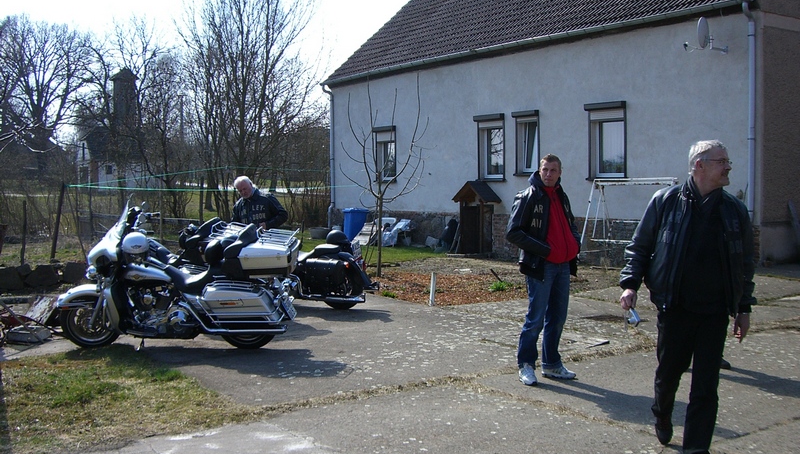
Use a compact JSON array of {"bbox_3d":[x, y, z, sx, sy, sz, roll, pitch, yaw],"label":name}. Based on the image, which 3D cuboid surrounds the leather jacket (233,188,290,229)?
[{"bbox_3d":[-1.668,-0.090,10.506,0.620,0.700,0.400,1,3,18],"label":"leather jacket"}]

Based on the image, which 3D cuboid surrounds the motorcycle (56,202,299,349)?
[{"bbox_3d":[-2.172,0.460,8.678,2.450,1.420,0.920,0,3,7],"label":"motorcycle"}]

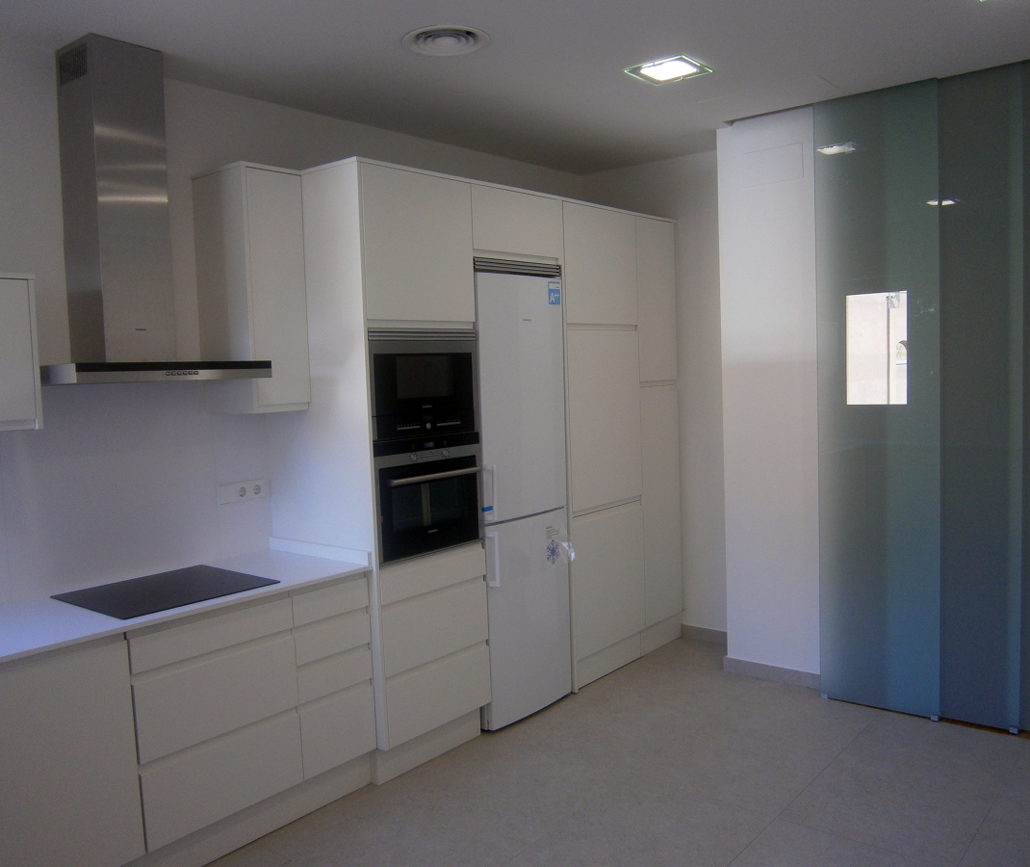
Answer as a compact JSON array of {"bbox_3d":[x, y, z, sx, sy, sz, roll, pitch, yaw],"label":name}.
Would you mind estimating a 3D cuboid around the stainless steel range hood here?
[{"bbox_3d":[-1.333,-0.772,3.056,0.504,1.173,0.696,2,6,41],"label":"stainless steel range hood"}]

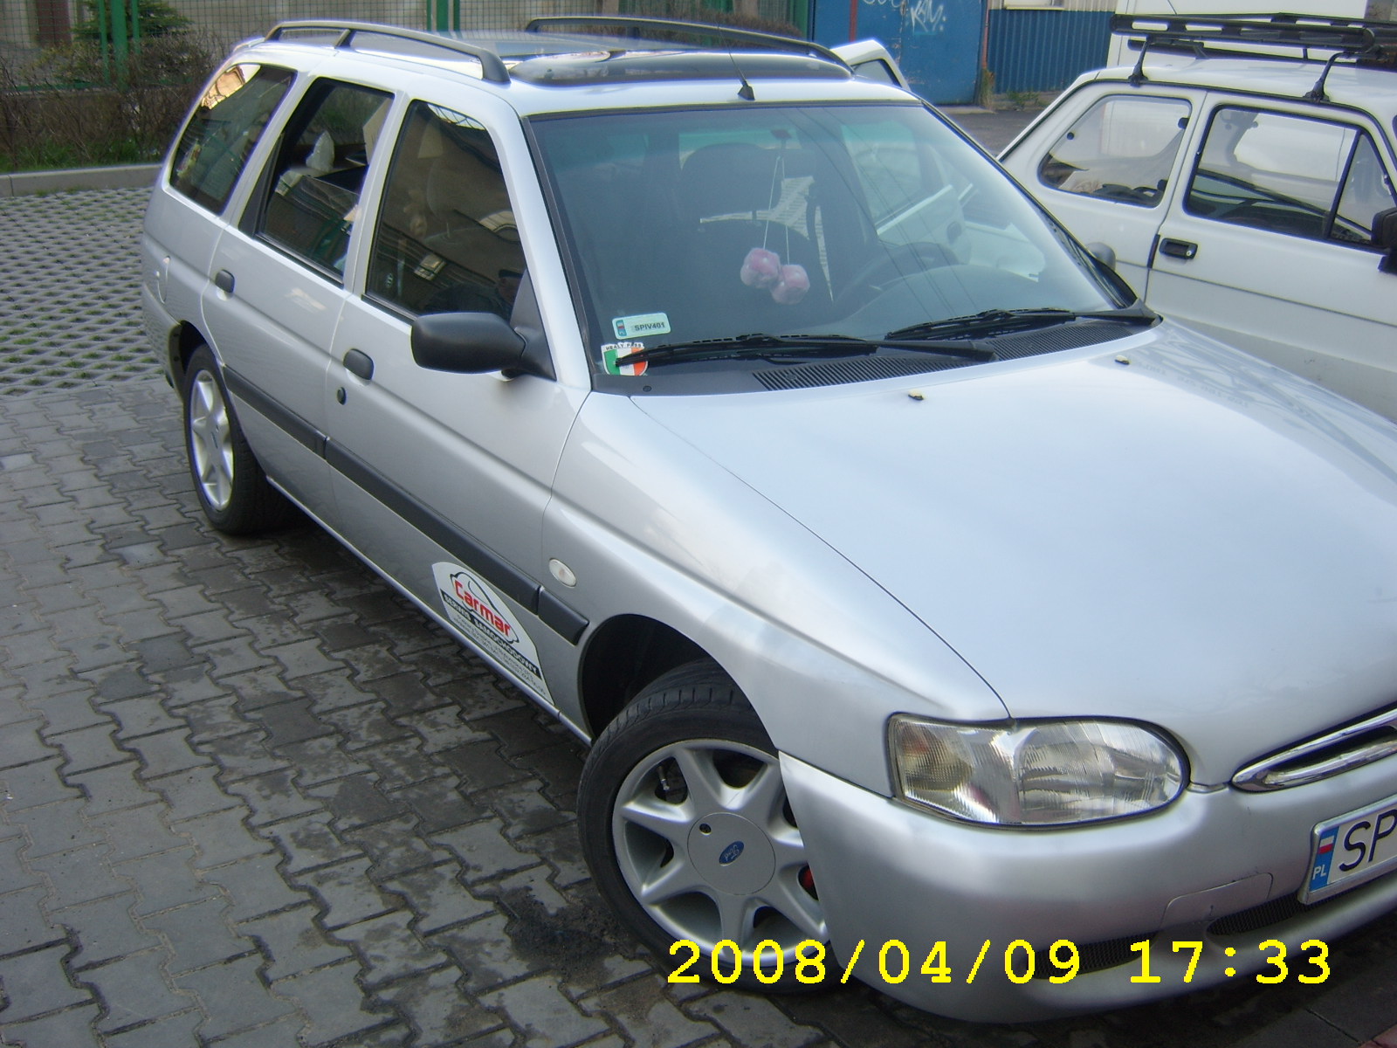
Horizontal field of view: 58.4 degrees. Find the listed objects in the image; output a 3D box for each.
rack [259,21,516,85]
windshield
[{"bbox_3d":[-0.900,-1.263,3.335,0.075,0.110,1.620,-13,26,-33],"label":"rack"},{"bbox_3d":[0.271,-0.709,2.780,1.470,0.120,0.750,-13,62,-35],"label":"windshield"}]

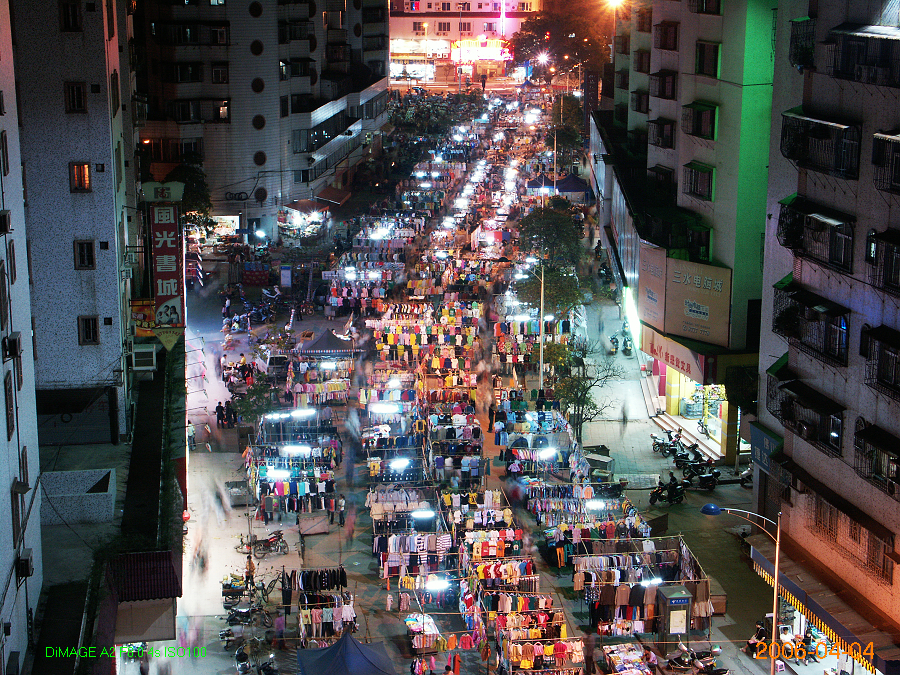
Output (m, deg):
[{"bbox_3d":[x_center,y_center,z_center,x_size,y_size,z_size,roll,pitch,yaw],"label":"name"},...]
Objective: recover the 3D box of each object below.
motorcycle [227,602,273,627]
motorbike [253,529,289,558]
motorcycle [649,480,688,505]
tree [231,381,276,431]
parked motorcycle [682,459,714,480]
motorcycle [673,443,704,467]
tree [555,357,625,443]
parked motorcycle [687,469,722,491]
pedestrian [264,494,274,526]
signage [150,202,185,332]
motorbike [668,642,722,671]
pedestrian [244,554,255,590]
[{"bbox_3d":[-8.285,11.412,69.890,1.930,1.070,0.730,2,14,9],"label":"motorcycle"},{"bbox_3d":[-8.186,9.576,77.392,1.870,1.060,0.730,-5,15,-21],"label":"motorbike"},{"bbox_3d":[10.920,7.804,84.704,1.880,1.120,0.720,-2,14,-7],"label":"motorcycle"},{"bbox_3d":[-10.986,3.945,94.556,2.600,3.800,2.600,2,14,8],"label":"tree"},{"bbox_3d":[13.187,6.732,89.184,1.920,1.080,0.730,-7,16,-28],"label":"parked motorcycle"},{"bbox_3d":[12.840,6.408,90.459,1.850,1.100,0.700,-8,16,-29],"label":"motorcycle"},{"bbox_3d":[7.703,3.636,93.302,3.900,5.100,3.600,0,14,0],"label":"tree"},{"bbox_3d":[12.967,7.292,86.815,1.880,1.120,0.720,3,14,11],"label":"parked motorcycle"},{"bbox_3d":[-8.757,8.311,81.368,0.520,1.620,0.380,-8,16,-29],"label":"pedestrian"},{"bbox_3d":[-12.268,-3.083,73.389,1.320,5.500,0.350,-2,14,-8],"label":"signage"},{"bbox_3d":[9.564,12.476,65.697,1.950,1.100,0.720,3,14,13],"label":"motorbike"},{"bbox_3d":[-8.740,10.244,73.491,0.520,1.620,0.380,0,14,0],"label":"pedestrian"}]

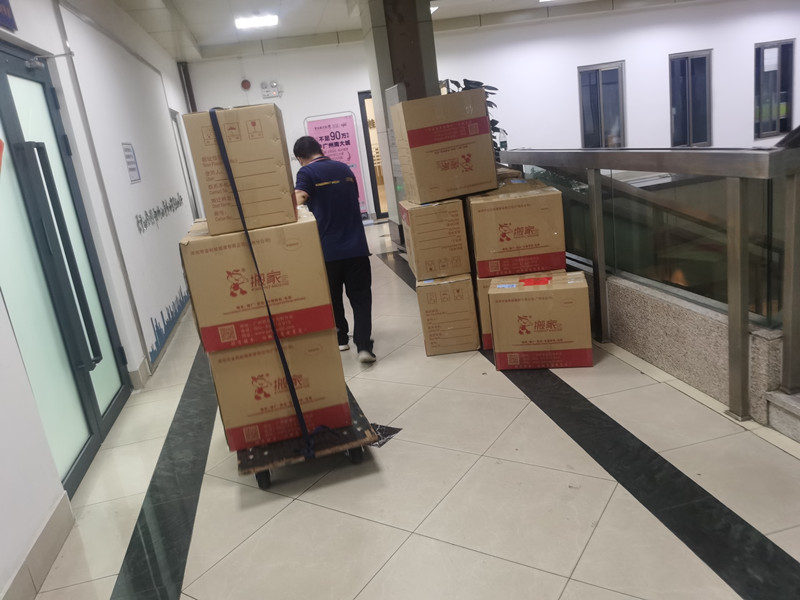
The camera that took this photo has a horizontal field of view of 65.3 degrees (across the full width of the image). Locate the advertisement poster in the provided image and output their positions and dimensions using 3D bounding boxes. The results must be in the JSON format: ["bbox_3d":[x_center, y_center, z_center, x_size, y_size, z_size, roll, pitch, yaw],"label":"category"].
[{"bbox_3d":[-1.037,-2.200,10.472,0.860,1.790,0.050,-11,15,-10],"label":"advertisement poster"}]

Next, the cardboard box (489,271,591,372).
[{"bbox_3d":[0.858,0.128,3.794,0.554,0.482,0.356,-4,15,14],"label":"cardboard box"}]

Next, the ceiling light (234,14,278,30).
[{"bbox_3d":[-1.922,-3.763,8.414,0.600,0.050,0.600,-11,15,-10],"label":"ceiling light"}]

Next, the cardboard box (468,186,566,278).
[{"bbox_3d":[0.768,-0.447,4.102,0.554,0.482,0.356,-6,15,7],"label":"cardboard box"}]

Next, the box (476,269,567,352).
[{"bbox_3d":[0.818,0.022,4.207,0.554,0.482,0.356,-6,15,7],"label":"box"}]

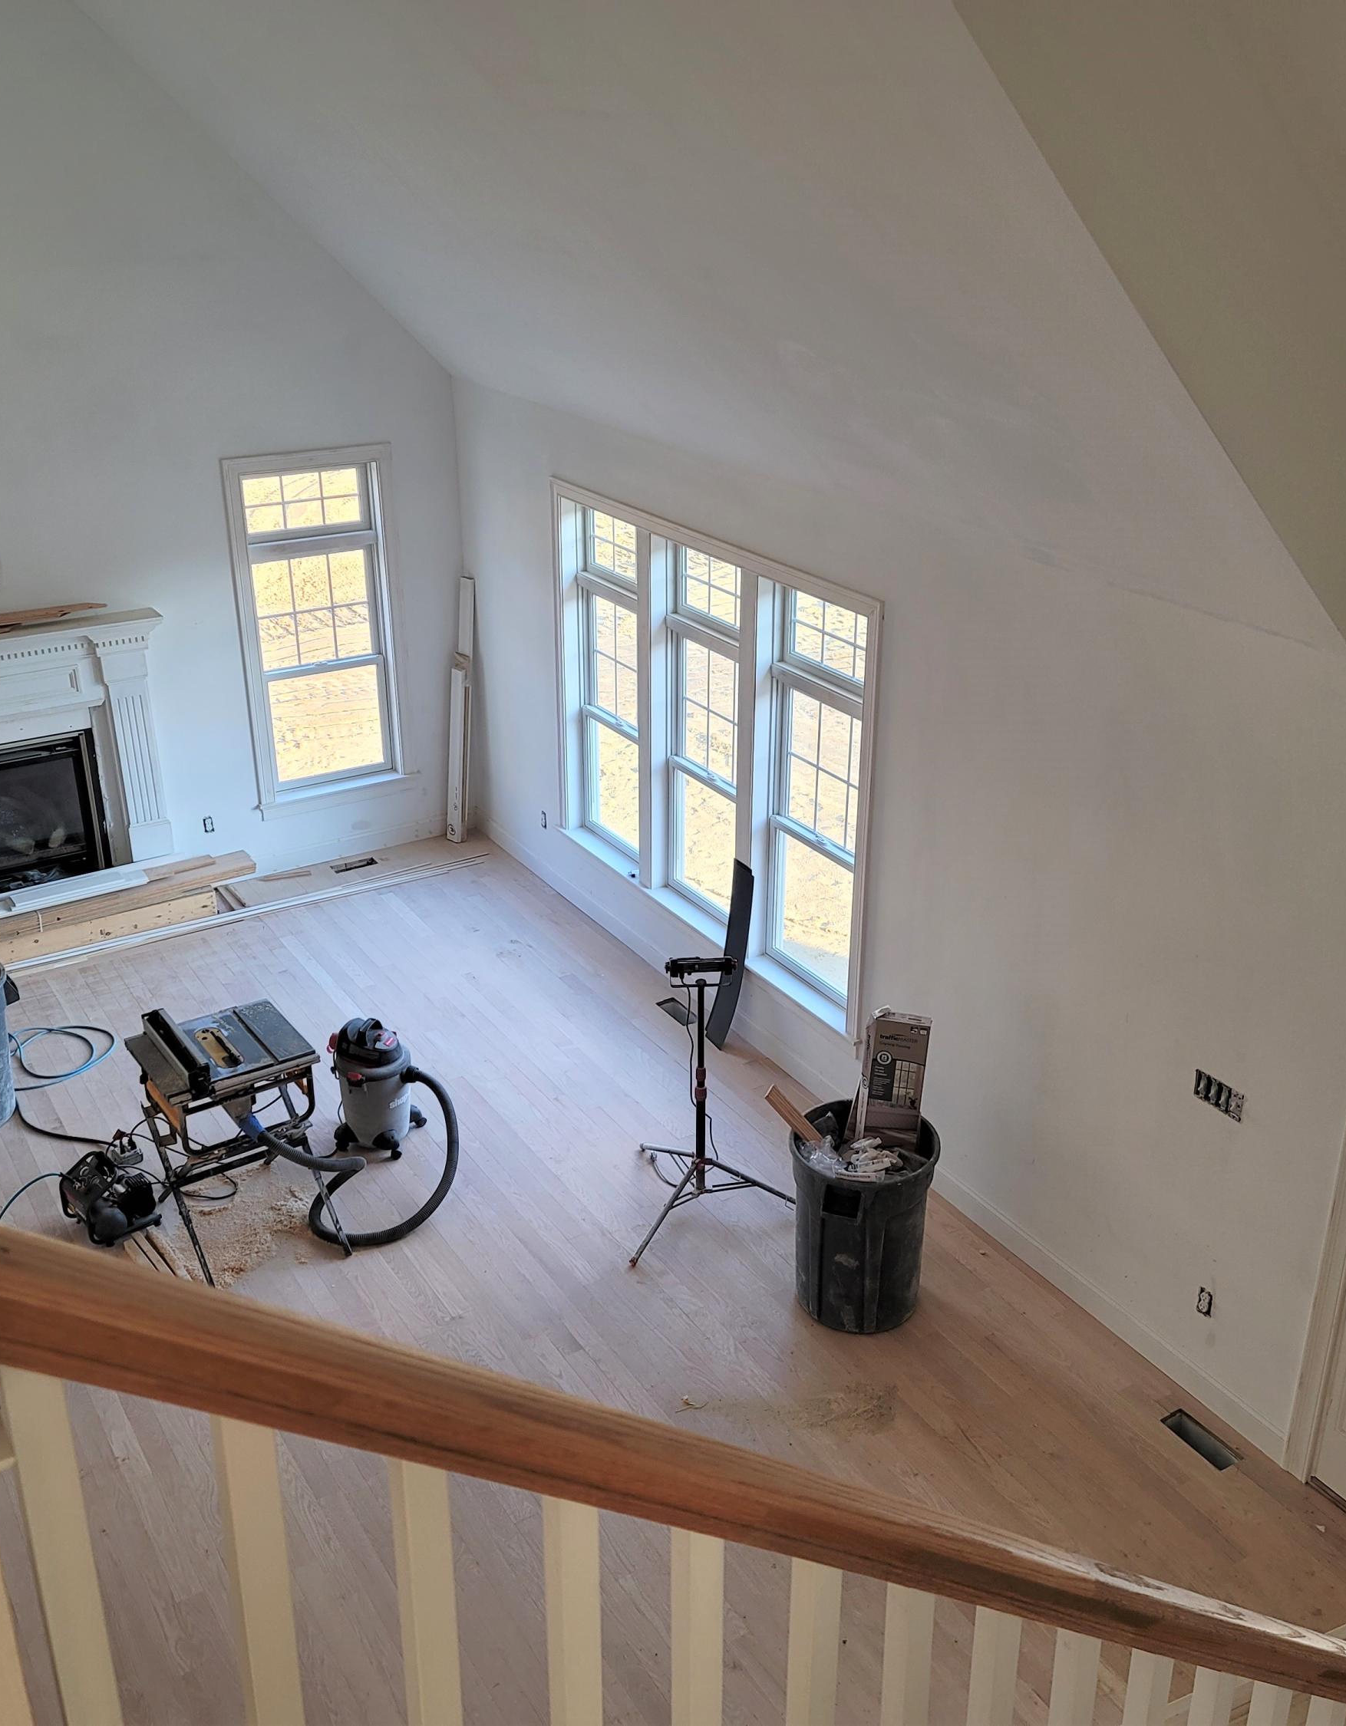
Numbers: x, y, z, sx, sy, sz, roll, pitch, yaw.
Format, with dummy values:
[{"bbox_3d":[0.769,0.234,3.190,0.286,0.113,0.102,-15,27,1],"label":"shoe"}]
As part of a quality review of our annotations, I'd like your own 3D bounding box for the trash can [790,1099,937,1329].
[{"bbox_3d":[0.707,1.335,6.245,0.570,0.700,0.600,3,24,7],"label":"trash can"}]

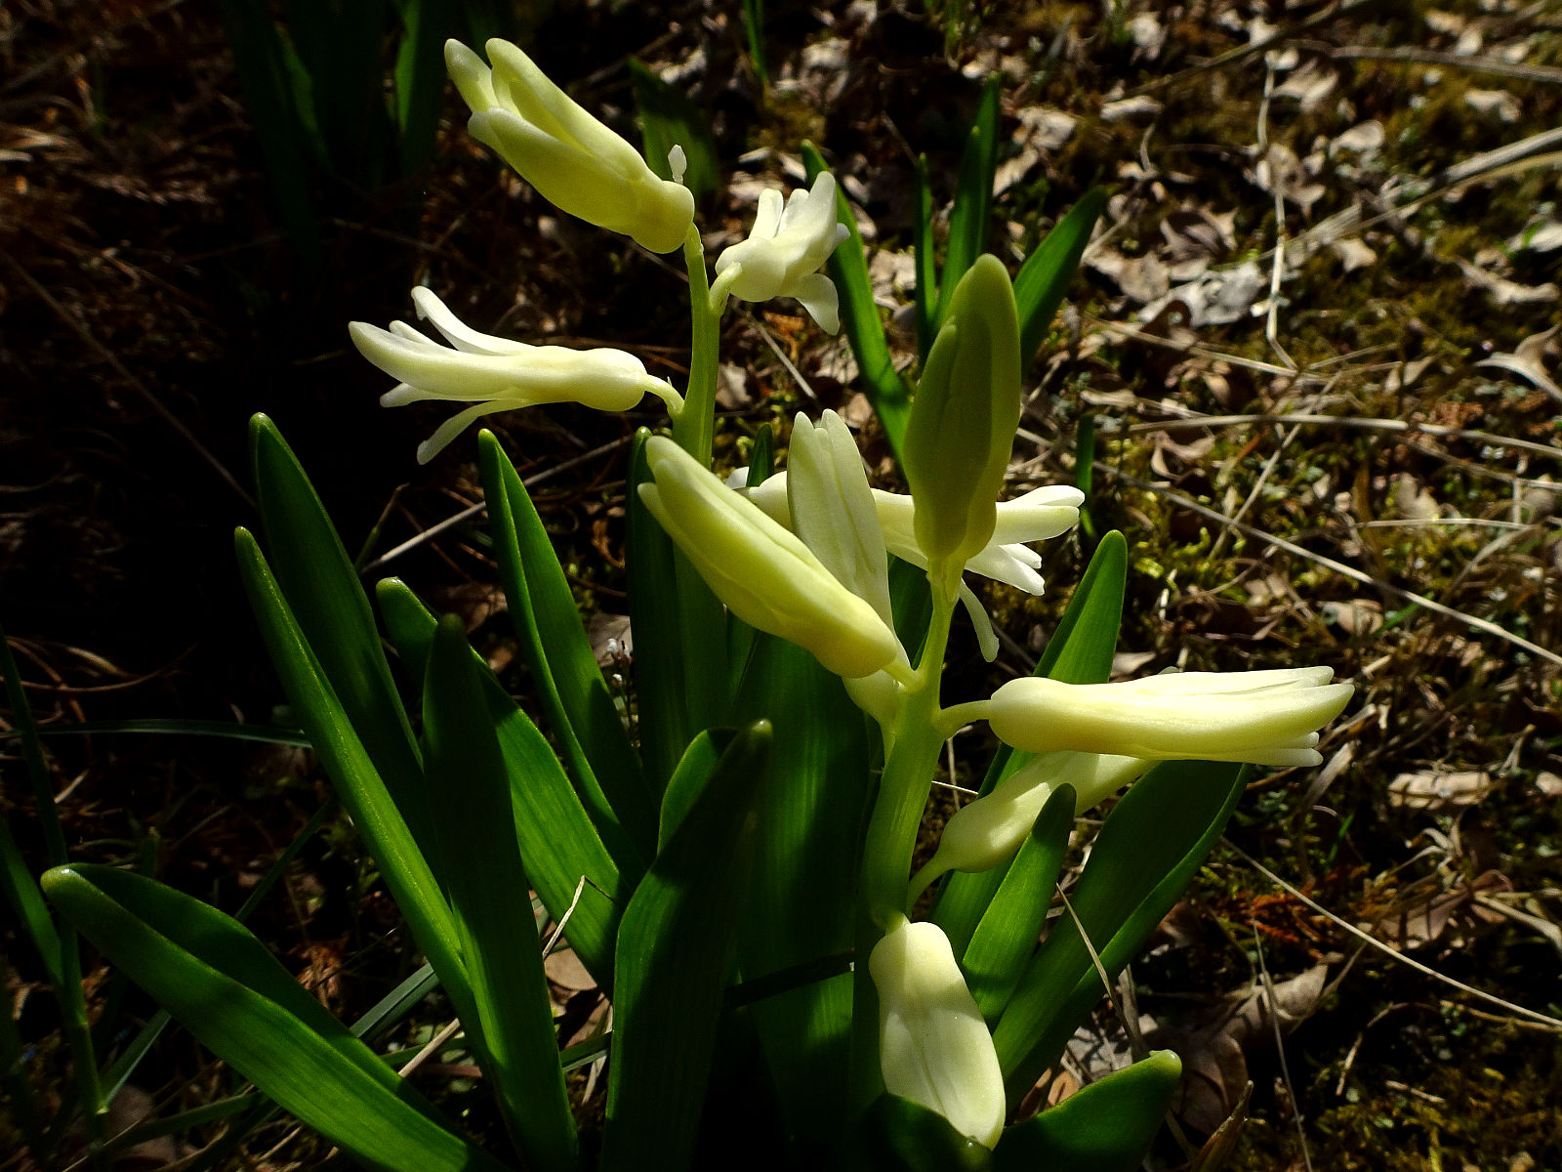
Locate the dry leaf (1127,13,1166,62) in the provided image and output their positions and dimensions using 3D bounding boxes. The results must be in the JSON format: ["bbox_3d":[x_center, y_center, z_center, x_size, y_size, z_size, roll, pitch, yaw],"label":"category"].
[{"bbox_3d":[0.271,-0.407,0.803,0.021,0.030,0.025,13,47,12],"label":"dry leaf"}]

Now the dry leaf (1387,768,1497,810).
[{"bbox_3d":[0.217,0.066,0.355,0.036,0.007,0.016,0,41,0],"label":"dry leaf"}]

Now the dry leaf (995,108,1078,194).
[{"bbox_3d":[0.184,-0.312,0.780,0.060,0.035,0.070,0,41,0],"label":"dry leaf"}]

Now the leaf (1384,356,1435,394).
[{"bbox_3d":[0.303,-0.102,0.523,0.020,0.009,0.017,27,52,23],"label":"leaf"}]

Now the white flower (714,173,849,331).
[{"bbox_3d":[0.000,-0.044,0.146,0.019,0.019,0.029,13,26,12],"label":"white flower"}]

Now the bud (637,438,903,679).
[{"bbox_3d":[-0.001,-0.003,0.112,0.035,0.011,0.011,40,50,-10],"label":"bud"}]

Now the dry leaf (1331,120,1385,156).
[{"bbox_3d":[0.223,-0.173,0.418,0.020,0.008,0.016,0,46,0],"label":"dry leaf"}]

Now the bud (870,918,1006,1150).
[{"bbox_3d":[0.025,0.073,0.178,0.018,0.018,0.042,-6,27,-7],"label":"bud"}]

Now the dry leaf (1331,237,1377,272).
[{"bbox_3d":[0.317,-0.183,0.600,0.020,0.012,0.018,23,50,20],"label":"dry leaf"}]

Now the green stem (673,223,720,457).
[{"bbox_3d":[-0.018,-0.051,0.230,0.009,0.057,0.009,0,41,0],"label":"green stem"}]

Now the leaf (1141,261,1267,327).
[{"bbox_3d":[0.224,-0.155,0.574,0.061,0.011,0.046,18,49,16],"label":"leaf"}]

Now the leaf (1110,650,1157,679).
[{"bbox_3d":[0.129,0.030,0.396,0.015,0.008,0.009,20,49,18],"label":"leaf"}]

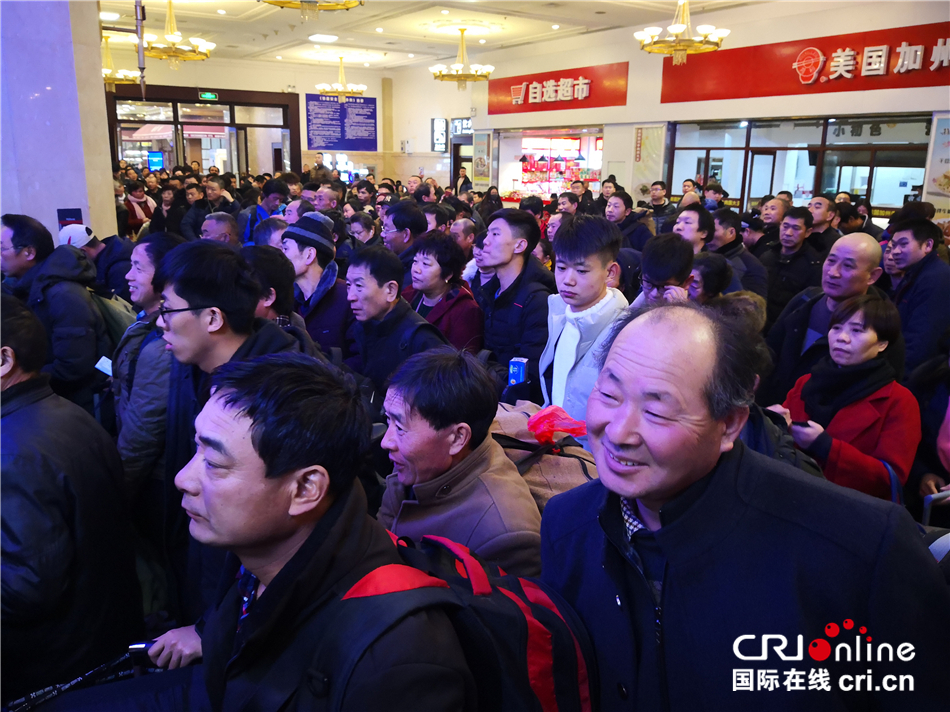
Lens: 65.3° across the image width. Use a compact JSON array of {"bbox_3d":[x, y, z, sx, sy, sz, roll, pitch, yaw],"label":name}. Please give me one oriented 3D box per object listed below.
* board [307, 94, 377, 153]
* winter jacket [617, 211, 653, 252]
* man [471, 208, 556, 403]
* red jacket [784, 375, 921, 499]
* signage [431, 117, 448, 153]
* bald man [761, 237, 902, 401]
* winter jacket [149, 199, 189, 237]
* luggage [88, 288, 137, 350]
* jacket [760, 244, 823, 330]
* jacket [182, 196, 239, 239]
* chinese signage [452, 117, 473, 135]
[{"bbox_3d":[-2.848,-5.019,16.012,1.626,1.131,0.050,-9,18,-33],"label":"board"},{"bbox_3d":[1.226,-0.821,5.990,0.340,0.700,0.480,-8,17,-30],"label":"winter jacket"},{"bbox_3d":[0.180,0.242,3.242,0.330,1.740,0.520,-11,19,-36],"label":"man"},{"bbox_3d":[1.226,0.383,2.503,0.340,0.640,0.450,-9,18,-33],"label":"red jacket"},{"bbox_3d":[-0.819,-5.090,17.100,0.420,0.780,0.130,-10,18,-34],"label":"signage"},{"bbox_3d":[1.293,0.392,2.792,0.320,1.710,0.510,-10,19,-36],"label":"bald man"},{"bbox_3d":[-3.786,-1.596,9.293,0.460,0.720,0.300,-4,16,-17],"label":"winter jacket"},{"bbox_3d":[-1.463,-0.069,3.057,0.220,0.440,0.320,-5,16,-21],"label":"luggage"},{"bbox_3d":[1.909,-0.316,4.443,0.310,0.720,0.500,-12,20,-40],"label":"jacket"},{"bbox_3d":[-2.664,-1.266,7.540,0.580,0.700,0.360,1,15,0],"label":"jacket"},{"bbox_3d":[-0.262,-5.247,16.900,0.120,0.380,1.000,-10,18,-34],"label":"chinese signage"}]

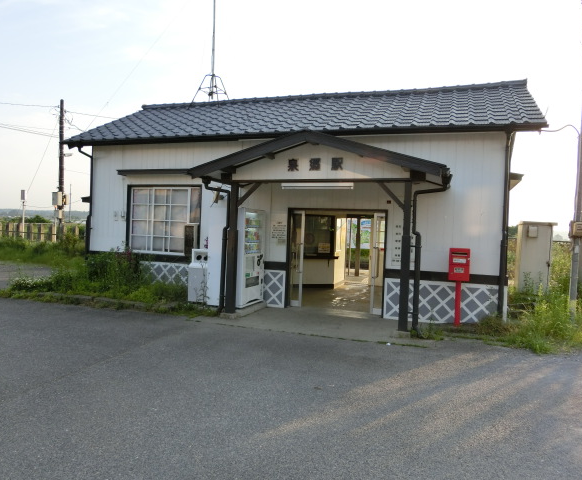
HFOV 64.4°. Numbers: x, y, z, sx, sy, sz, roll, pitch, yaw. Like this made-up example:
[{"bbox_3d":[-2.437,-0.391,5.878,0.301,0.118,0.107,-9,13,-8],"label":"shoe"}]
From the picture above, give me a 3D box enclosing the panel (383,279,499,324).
[{"bbox_3d":[2.648,1.123,8.213,1.980,0.750,0.060,3,1,20],"label":"panel"}]

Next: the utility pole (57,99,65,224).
[{"bbox_3d":[-11.481,-3.167,23.036,0.260,7.760,0.260,3,1,20],"label":"utility pole"}]

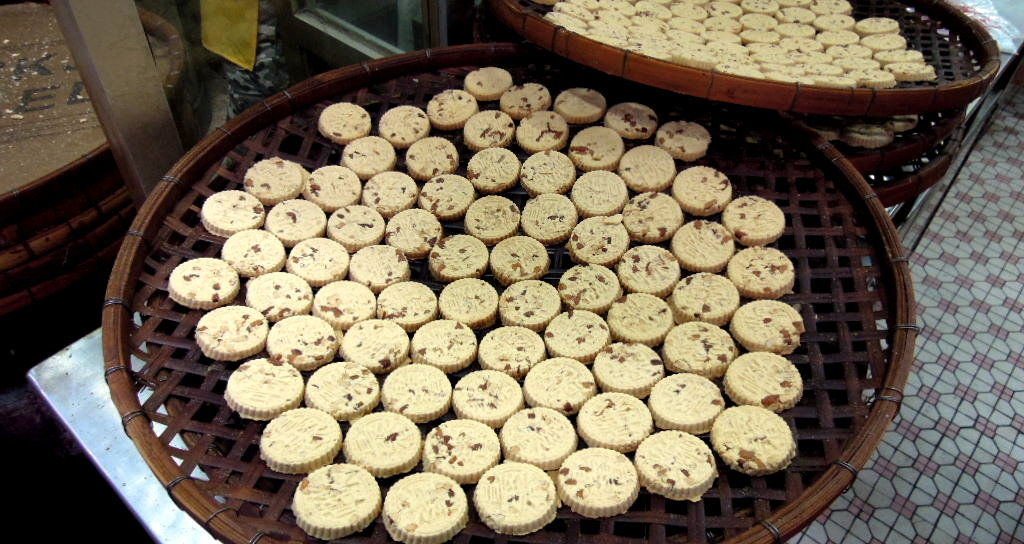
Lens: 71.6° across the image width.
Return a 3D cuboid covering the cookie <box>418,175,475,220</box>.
[{"bbox_3d":[-0.068,-0.078,0.744,0.056,0.011,0.056,5,49,0],"label":"cookie"}]

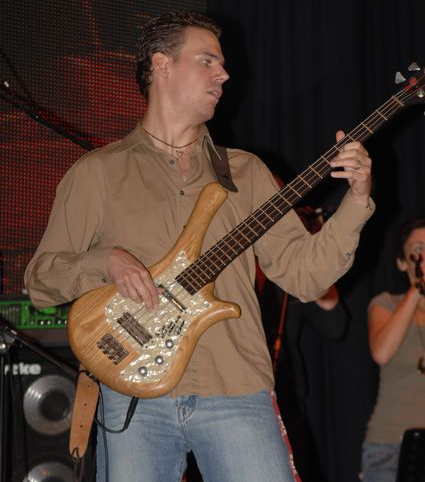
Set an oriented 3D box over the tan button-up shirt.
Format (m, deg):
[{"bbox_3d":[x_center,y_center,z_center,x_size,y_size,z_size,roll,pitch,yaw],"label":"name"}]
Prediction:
[{"bbox_3d":[-0.029,0.043,7.080,0.760,0.600,0.400,1,-5,-9],"label":"tan button-up shirt"}]

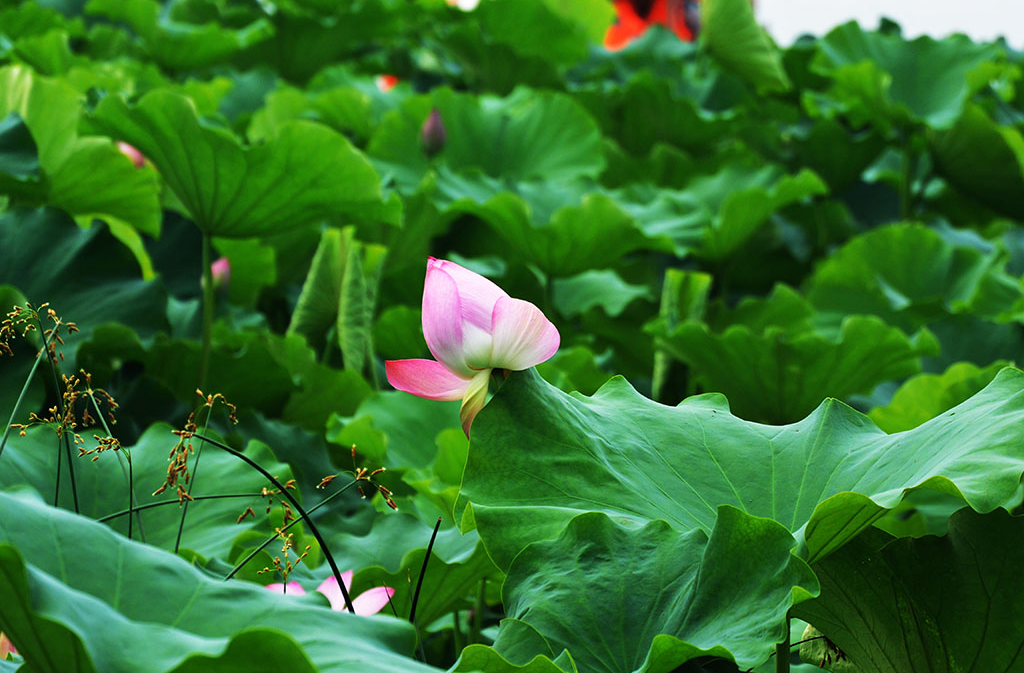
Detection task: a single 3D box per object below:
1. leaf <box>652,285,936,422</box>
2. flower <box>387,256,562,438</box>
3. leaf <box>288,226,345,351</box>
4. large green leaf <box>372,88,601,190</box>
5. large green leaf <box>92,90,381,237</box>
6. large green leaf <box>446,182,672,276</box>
[{"bbox_3d":[0.403,0.028,12.000,0.399,0.190,0.360,0,4,0],"label":"leaf"},{"bbox_3d":[-0.038,0.010,8.300,0.171,0.170,0.150,0,4,0],"label":"flower"},{"bbox_3d":[-0.253,-0.062,11.000,0.076,0.160,0.080,0,4,0],"label":"leaf"},{"bbox_3d":[-0.045,-0.350,15.000,0.419,0.175,0.320,0,4,0],"label":"large green leaf"},{"bbox_3d":[-0.363,-0.229,11.200,0.403,0.180,0.320,0,4,0],"label":"large green leaf"},{"bbox_3d":[0.073,-0.171,13.500,0.374,0.135,0.330,0,4,0],"label":"large green leaf"}]

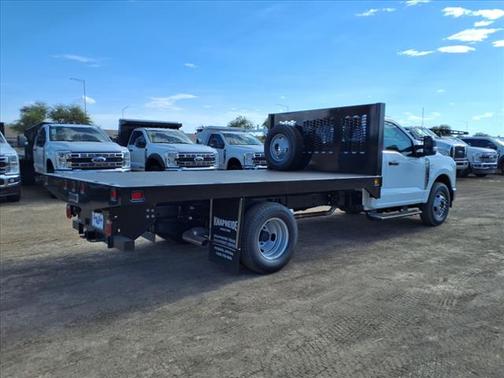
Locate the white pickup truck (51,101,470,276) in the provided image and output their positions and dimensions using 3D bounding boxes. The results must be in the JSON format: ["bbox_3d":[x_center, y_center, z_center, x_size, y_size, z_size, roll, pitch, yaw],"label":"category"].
[{"bbox_3d":[0.828,-0.290,6.274,7.000,2.060,2.420,-4,8,-40],"label":"white pickup truck"}]

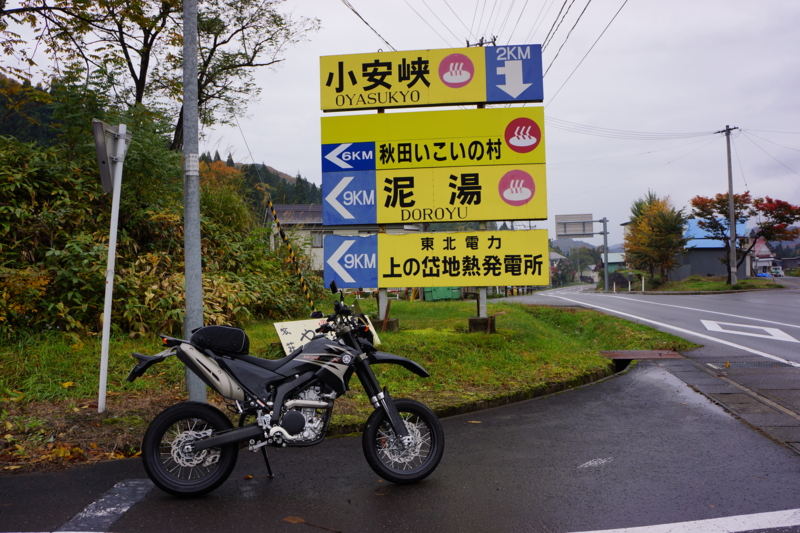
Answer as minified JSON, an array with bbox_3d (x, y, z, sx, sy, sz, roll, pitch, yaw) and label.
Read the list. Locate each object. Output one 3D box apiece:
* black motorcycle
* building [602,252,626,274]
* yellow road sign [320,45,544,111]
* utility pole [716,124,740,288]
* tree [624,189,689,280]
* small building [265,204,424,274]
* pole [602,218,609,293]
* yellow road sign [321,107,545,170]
[{"bbox_3d":[-0.711,0.821,4.185,2.130,1.330,0.850,-1,-7,-8],"label":"black motorcycle"},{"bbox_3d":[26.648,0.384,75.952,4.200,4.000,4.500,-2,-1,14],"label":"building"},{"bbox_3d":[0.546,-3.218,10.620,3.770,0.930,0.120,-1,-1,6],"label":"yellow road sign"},{"bbox_3d":[22.246,-4.118,42.000,1.600,10.800,0.400,-2,-2,37],"label":"utility pole"},{"bbox_3d":[22.265,-2.647,54.000,5.200,7.500,5.000,-2,-1,22],"label":"tree"},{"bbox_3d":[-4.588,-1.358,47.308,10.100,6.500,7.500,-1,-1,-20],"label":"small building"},{"bbox_3d":[18.316,-1.026,55.500,0.350,6.600,0.350,-1,-1,0],"label":"pole"},{"bbox_3d":[0.568,-2.162,10.550,3.770,0.920,0.120,-1,-1,6],"label":"yellow road sign"}]

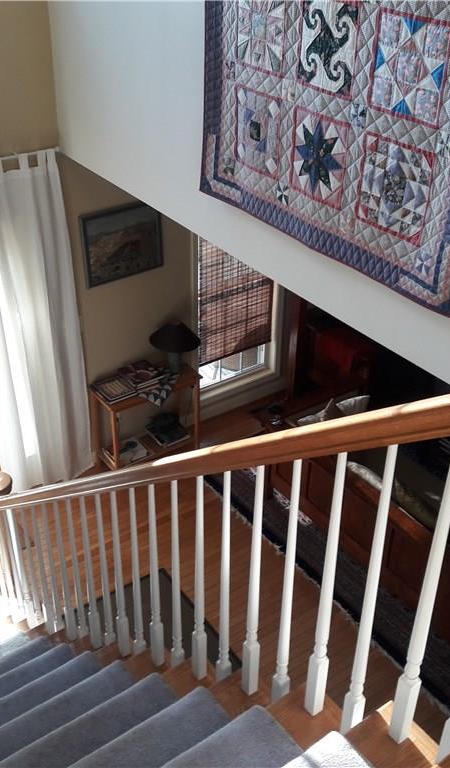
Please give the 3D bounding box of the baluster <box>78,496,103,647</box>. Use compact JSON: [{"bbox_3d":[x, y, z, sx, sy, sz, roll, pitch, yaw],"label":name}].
[{"bbox_3d":[-0.504,0.718,3.115,0.033,0.765,0.033,-21,38,-30],"label":"baluster"}]

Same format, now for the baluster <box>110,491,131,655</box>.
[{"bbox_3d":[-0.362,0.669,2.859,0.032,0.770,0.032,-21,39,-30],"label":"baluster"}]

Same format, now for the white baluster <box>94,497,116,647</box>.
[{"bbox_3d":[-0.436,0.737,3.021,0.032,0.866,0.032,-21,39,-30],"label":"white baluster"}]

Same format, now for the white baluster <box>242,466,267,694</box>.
[{"bbox_3d":[0.076,0.507,2.042,0.033,0.774,0.033,-21,39,-30],"label":"white baluster"}]

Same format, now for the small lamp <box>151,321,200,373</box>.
[{"bbox_3d":[-0.367,-0.261,6.108,0.370,0.420,0.370,1,33,0],"label":"small lamp"}]

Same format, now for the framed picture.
[{"bbox_3d":[-0.682,-0.963,5.680,0.620,0.525,0.030,-21,39,-30],"label":"framed picture"}]

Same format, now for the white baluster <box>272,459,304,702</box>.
[{"bbox_3d":[0.146,0.521,1.939,0.033,0.867,0.033,-21,39,-30],"label":"white baluster"}]

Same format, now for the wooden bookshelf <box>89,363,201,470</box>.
[{"bbox_3d":[-0.580,0.292,6.354,0.776,0.704,0.300,-21,39,-30],"label":"wooden bookshelf"}]

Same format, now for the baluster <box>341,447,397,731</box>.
[{"bbox_3d":[0.292,0.468,1.674,0.033,0.866,0.033,-21,39,-30],"label":"baluster"}]

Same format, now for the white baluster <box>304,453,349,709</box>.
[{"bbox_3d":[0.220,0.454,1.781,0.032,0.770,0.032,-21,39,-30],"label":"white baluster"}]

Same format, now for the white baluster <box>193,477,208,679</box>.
[{"bbox_3d":[-0.070,0.559,2.309,0.033,0.765,0.033,-21,38,-30],"label":"white baluster"}]

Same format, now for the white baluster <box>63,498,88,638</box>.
[{"bbox_3d":[-0.577,0.785,3.275,0.033,0.861,0.033,-21,38,-30],"label":"white baluster"}]

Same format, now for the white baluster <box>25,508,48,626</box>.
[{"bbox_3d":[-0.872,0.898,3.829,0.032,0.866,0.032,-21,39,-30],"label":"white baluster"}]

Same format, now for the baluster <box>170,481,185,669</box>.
[{"bbox_3d":[-0.145,0.626,2.468,0.033,0.867,0.033,-21,39,-30],"label":"baluster"}]

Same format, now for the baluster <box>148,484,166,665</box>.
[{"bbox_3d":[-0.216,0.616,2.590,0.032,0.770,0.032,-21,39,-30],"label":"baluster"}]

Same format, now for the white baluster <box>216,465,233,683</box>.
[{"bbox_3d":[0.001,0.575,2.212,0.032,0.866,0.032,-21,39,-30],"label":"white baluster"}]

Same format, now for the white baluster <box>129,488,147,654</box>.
[{"bbox_3d":[-0.291,0.678,2.733,0.033,0.867,0.033,-21,39,-30],"label":"white baluster"}]

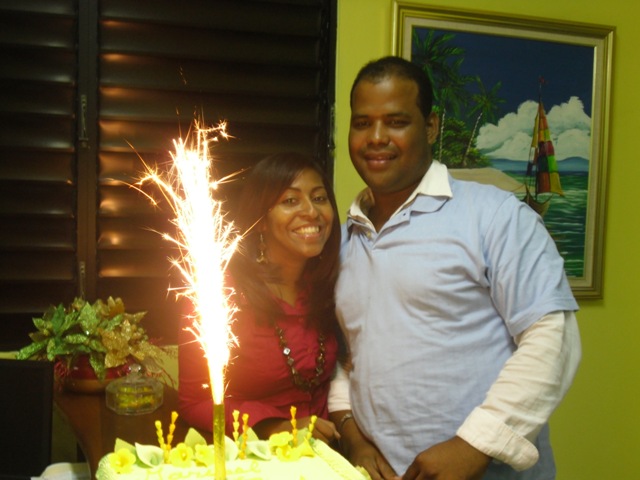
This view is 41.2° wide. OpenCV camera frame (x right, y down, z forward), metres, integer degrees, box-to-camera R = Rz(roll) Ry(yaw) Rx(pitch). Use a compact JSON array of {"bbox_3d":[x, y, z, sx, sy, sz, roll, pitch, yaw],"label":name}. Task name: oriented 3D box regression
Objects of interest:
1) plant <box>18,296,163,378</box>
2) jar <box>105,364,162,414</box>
[{"bbox_3d":[-0.576,0.263,2.150,0.375,0.235,0.310,0,2,-17],"label":"plant"},{"bbox_3d":[-0.428,0.336,1.950,0.130,0.100,0.130,0,2,-12],"label":"jar"}]

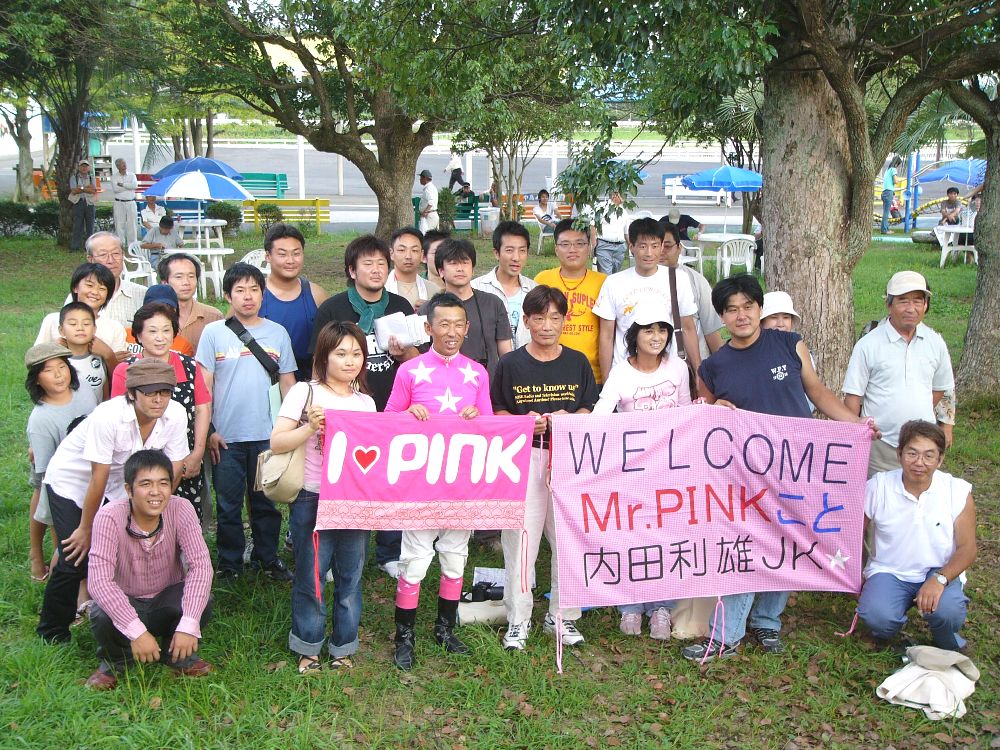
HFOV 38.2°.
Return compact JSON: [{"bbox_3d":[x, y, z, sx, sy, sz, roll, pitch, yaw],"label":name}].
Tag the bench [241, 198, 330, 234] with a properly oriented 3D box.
[{"bbox_3d":[-4.479,-3.325,30.300,1.820,0.760,0.550,0,10,5],"label":"bench"}]

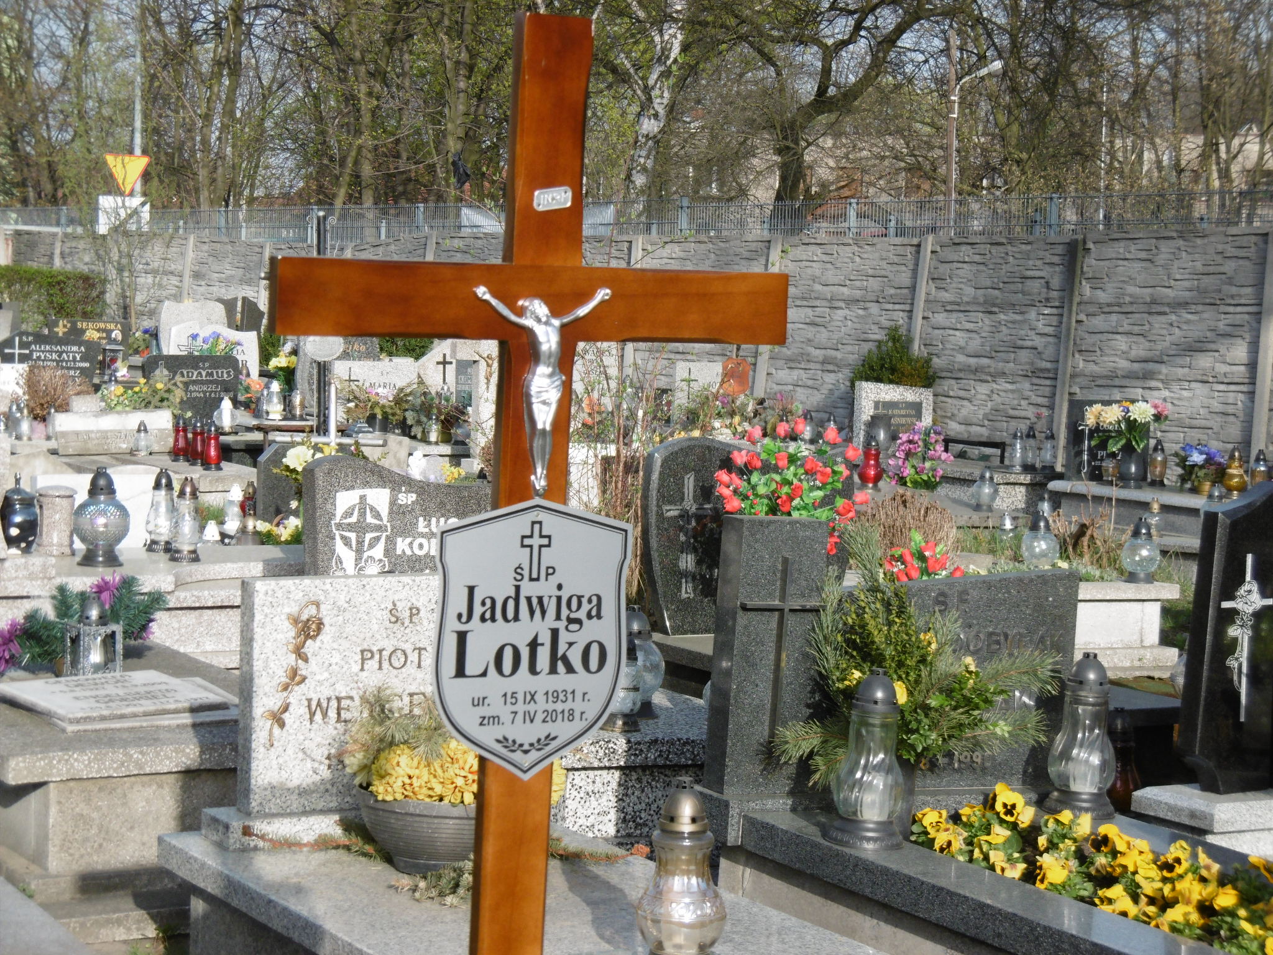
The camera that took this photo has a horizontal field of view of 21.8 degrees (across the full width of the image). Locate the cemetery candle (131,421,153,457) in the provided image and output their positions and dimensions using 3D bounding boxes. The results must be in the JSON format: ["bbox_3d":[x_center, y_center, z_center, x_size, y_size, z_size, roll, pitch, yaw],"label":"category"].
[{"bbox_3d":[-2.661,-0.206,17.800,0.118,0.187,0.118,-1,4,-28],"label":"cemetery candle"}]

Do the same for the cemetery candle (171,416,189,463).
[{"bbox_3d":[-2.094,-0.181,15.191,0.088,0.203,0.088,-1,6,-29],"label":"cemetery candle"}]

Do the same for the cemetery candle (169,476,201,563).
[{"bbox_3d":[-1.567,0.145,11.500,0.111,0.295,0.111,1,3,0],"label":"cemetery candle"}]

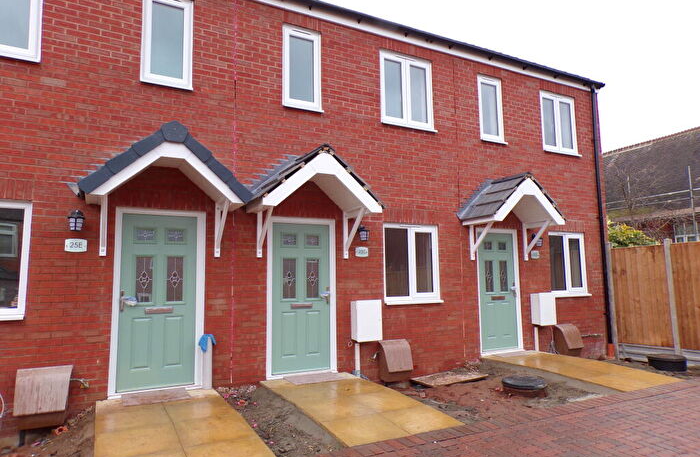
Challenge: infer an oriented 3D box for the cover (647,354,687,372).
[{"bbox_3d":[4.906,2.097,7.514,0.530,0.150,0.530,3,-7,-29],"label":"cover"}]

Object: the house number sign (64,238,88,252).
[{"bbox_3d":[-2.933,0.185,5.202,0.210,0.130,0.015,3,-7,-29],"label":"house number sign"}]

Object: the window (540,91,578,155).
[{"bbox_3d":[4.070,-2.026,9.416,0.987,1.169,0.100,3,-7,-29],"label":"window"}]

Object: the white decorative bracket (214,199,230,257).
[{"bbox_3d":[-1.511,0.003,5.758,0.070,0.650,0.480,3,-7,-29],"label":"white decorative bracket"}]

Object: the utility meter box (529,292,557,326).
[{"bbox_3d":[3.408,1.421,8.521,0.410,0.550,0.180,3,-7,-29],"label":"utility meter box"}]

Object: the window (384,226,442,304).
[{"bbox_3d":[0.959,0.541,7.388,1.022,1.202,0.100,3,-7,-29],"label":"window"}]

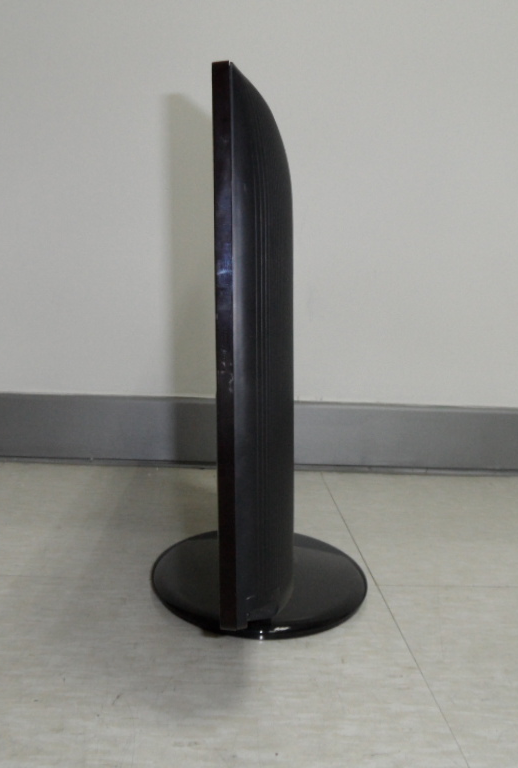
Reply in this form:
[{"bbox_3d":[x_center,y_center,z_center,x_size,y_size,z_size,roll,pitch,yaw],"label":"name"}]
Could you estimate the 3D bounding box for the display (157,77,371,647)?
[{"bbox_3d":[0.008,-0.008,0.615,0.194,0.381,0.469,2,8,-3],"label":"display"}]

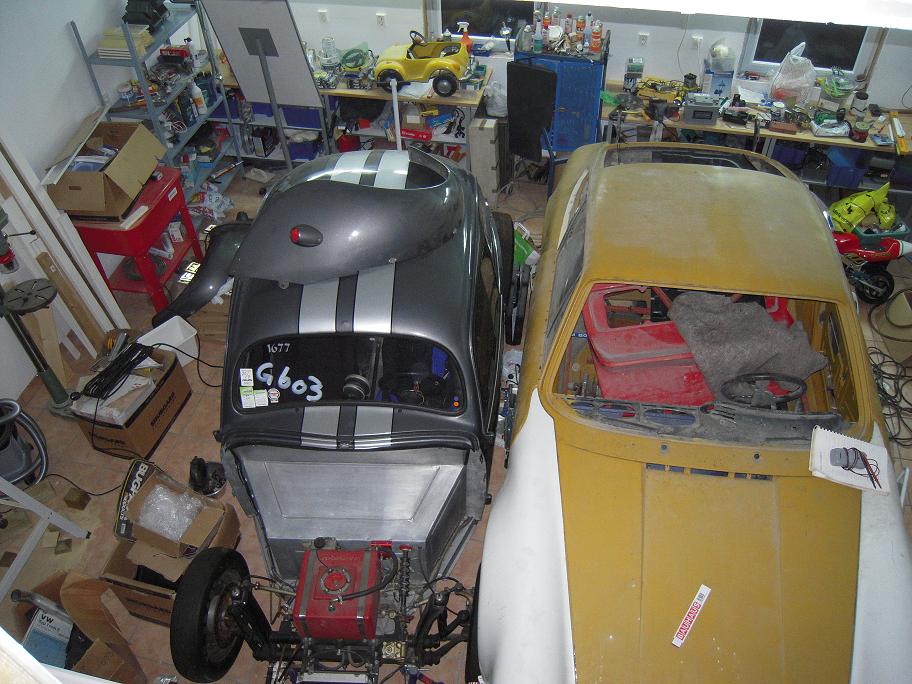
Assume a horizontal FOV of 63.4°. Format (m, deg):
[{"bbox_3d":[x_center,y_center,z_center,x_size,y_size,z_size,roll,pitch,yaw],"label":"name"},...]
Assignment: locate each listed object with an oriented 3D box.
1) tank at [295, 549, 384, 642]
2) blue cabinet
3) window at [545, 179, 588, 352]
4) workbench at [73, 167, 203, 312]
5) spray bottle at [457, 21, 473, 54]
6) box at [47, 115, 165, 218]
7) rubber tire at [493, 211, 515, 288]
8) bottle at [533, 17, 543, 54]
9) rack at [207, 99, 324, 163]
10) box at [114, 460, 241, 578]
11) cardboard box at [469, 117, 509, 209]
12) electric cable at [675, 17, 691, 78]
[{"bbox_3d":[-0.479,1.054,3.081,0.299,0.211,0.299,-1,43,2],"label":"tank"},{"bbox_3d":[0.864,-2.022,6.022,0.690,0.800,0.440,10,46,12],"label":"blue cabinet"},{"bbox_3d":[0.626,-0.528,4.045,0.130,0.360,1.360,16,46,-2],"label":"window"},{"bbox_3d":[-2.144,-0.682,5.145,0.480,0.793,0.735,7,44,10],"label":"workbench"},{"bbox_3d":[0.072,-2.428,5.906,0.122,0.260,0.083,10,45,13],"label":"spray bottle"},{"bbox_3d":[-2.291,-1.158,4.998,0.550,0.400,0.640,3,45,5],"label":"box"},{"bbox_3d":[0.299,-0.580,5.055,0.188,0.634,0.634,-1,43,2],"label":"rubber tire"},{"bbox_3d":[0.619,-2.324,5.582,0.075,0.275,0.078,10,46,12],"label":"bottle"},{"bbox_3d":[-1.580,-2.077,6.735,1.050,0.660,0.500,10,46,12],"label":"rack"},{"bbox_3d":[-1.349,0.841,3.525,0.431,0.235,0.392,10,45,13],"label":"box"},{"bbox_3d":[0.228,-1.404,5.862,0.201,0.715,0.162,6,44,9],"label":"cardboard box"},{"bbox_3d":[1.665,-2.160,5.415,0.098,0.460,0.059,10,45,13],"label":"electric cable"}]

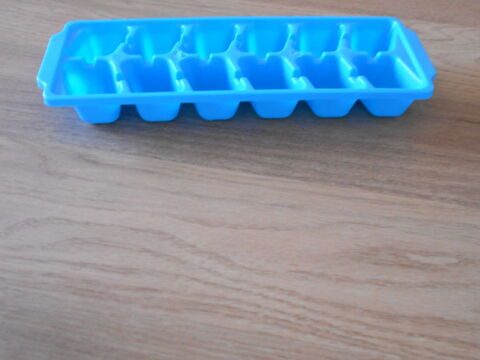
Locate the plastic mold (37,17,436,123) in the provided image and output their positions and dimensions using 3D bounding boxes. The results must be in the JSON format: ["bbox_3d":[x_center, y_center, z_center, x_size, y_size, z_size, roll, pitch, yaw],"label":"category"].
[{"bbox_3d":[-0.001,-0.076,0.383,0.262,0.031,0.089,-2,48,-3],"label":"plastic mold"}]

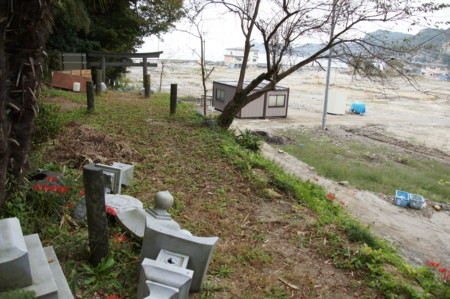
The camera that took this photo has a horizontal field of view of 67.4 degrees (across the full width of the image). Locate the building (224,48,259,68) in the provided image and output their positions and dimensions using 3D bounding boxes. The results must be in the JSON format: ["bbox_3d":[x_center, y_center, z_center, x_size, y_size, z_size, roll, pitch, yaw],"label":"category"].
[{"bbox_3d":[6.167,-34.014,126.000,11.500,7.400,8.500,3,16,2],"label":"building"}]

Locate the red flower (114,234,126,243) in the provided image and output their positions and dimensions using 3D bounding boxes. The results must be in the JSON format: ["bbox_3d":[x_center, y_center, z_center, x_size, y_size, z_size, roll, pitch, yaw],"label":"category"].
[{"bbox_3d":[-0.853,0.726,2.750,0.100,0.055,0.100,-3,17,-18],"label":"red flower"}]

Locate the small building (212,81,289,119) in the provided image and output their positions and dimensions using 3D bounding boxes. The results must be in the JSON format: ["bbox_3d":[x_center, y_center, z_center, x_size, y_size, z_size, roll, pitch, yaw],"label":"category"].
[{"bbox_3d":[2.242,-4.843,32.142,4.690,2.620,6.200,-5,18,-25],"label":"small building"}]

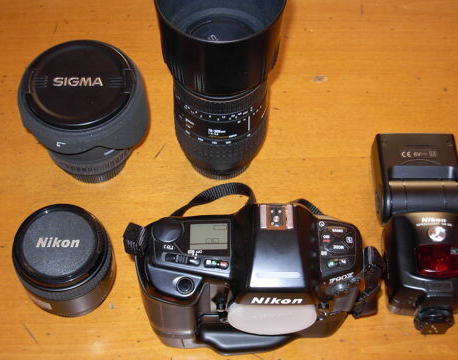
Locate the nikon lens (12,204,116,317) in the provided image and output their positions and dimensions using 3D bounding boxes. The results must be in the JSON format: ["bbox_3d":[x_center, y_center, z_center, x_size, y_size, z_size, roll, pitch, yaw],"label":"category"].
[{"bbox_3d":[-0.128,0.061,0.692,0.073,0.057,0.073,0,59,0],"label":"nikon lens"}]

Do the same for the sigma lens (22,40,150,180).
[{"bbox_3d":[-0.115,-0.051,0.730,0.099,0.105,0.099,0,59,0],"label":"sigma lens"}]

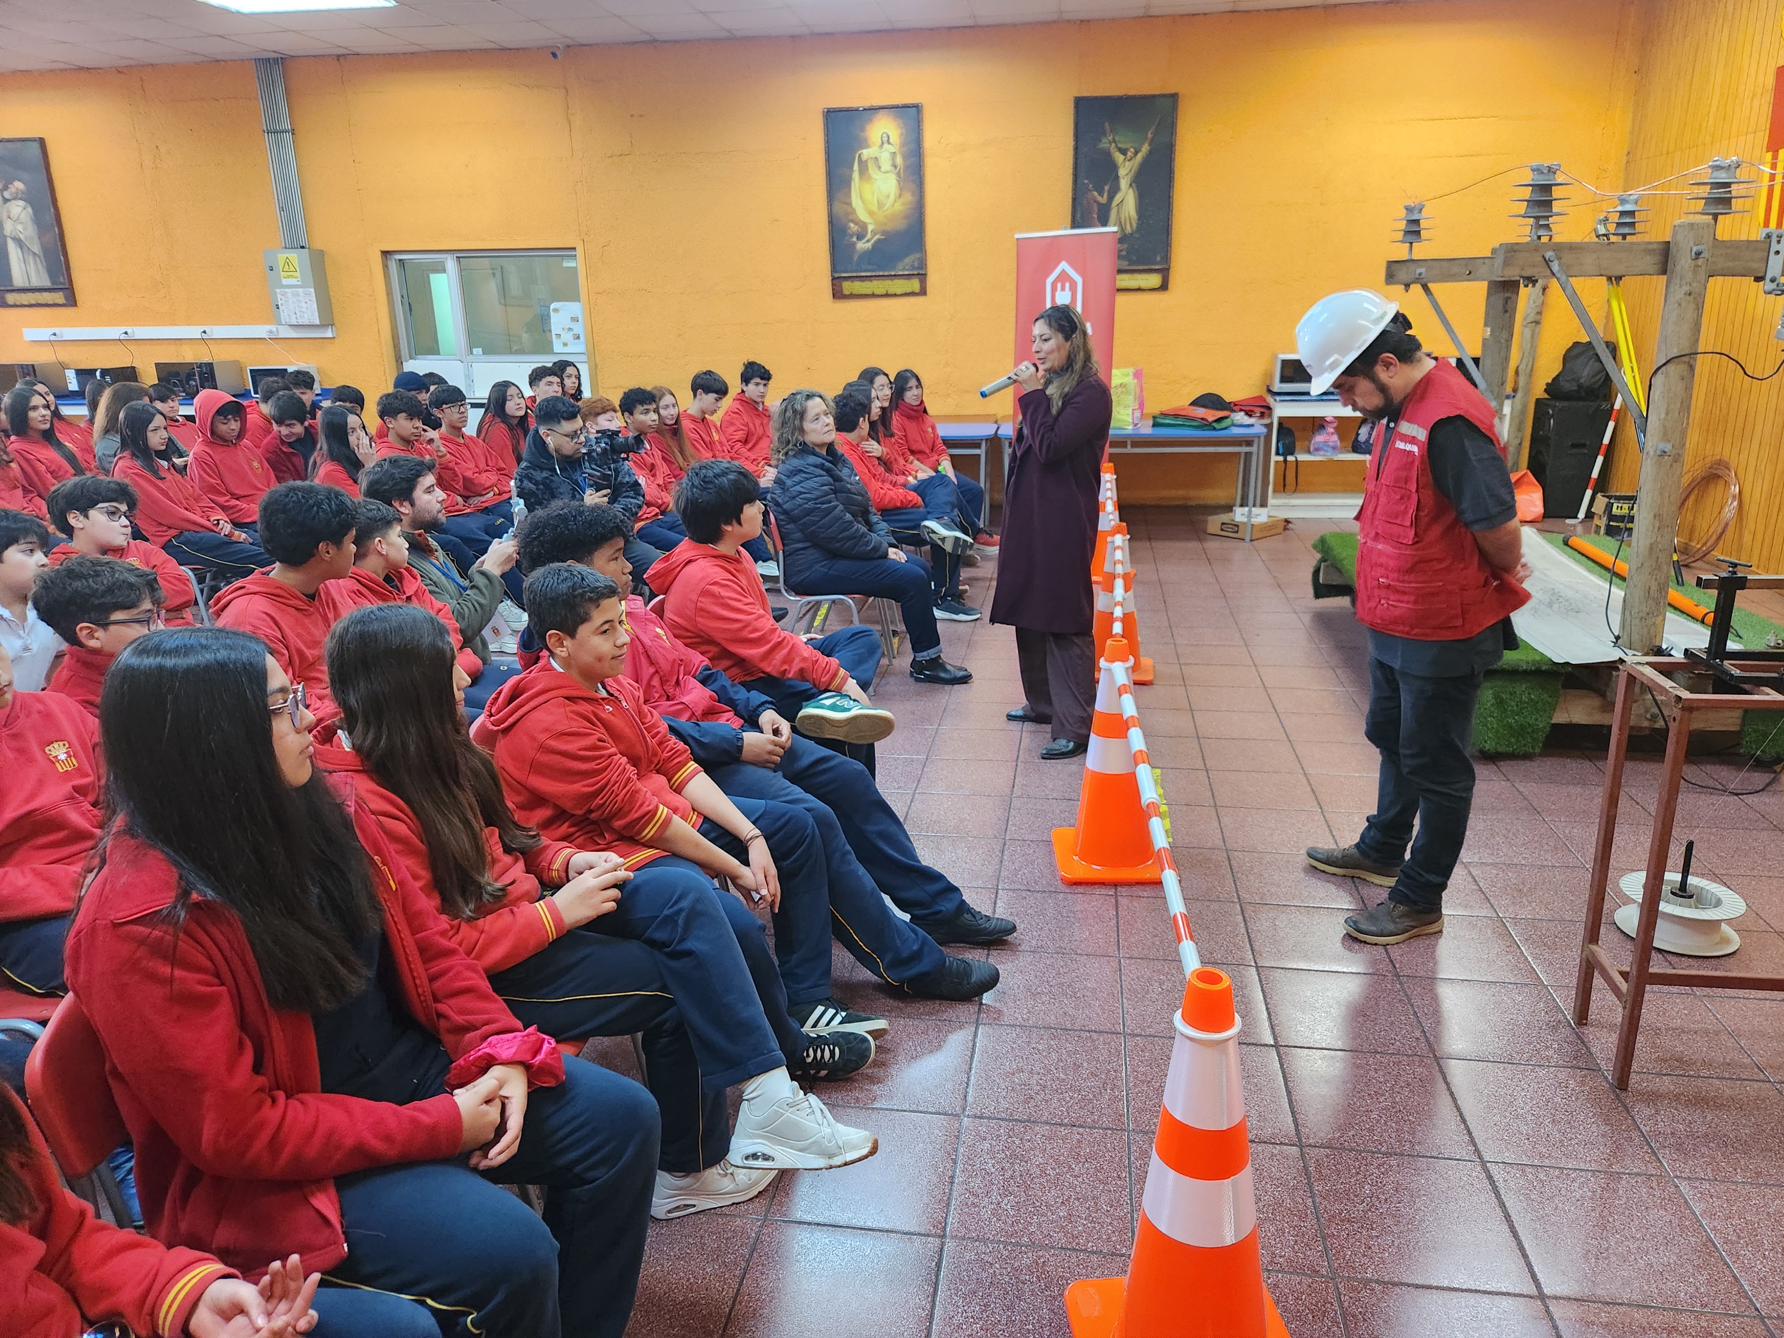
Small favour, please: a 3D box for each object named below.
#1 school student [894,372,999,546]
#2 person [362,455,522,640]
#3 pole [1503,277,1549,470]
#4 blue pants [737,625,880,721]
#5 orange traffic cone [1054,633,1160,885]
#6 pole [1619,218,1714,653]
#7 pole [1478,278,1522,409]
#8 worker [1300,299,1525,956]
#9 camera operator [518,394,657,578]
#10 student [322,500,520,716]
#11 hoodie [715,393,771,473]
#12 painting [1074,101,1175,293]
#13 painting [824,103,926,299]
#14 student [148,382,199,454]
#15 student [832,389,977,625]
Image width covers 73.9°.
[{"bbox_3d":[0.346,-1.343,7.823,0.820,1.210,0.500,7,19,26],"label":"school student"},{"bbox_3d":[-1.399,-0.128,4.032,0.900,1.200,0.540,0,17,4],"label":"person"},{"bbox_3d":[4.214,-1.762,7.882,0.110,1.800,0.110,1,18,9],"label":"pole"},{"bbox_3d":[-0.275,0.162,3.836,0.720,0.640,0.520,1,18,9],"label":"blue pants"},{"bbox_3d":[0.651,0.251,3.521,0.300,0.699,0.300,-1,17,1],"label":"orange traffic cone"},{"bbox_3d":[2.662,-0.651,4.083,0.142,1.684,0.142,-1,17,10],"label":"pole"},{"bbox_3d":[3.059,-1.346,6.104,0.150,1.560,0.150,2,17,9],"label":"pole"},{"bbox_3d":[1.344,-0.130,3.137,0.600,1.665,0.520,1,18,9],"label":"worker"},{"bbox_3d":[-1.236,-0.531,5.184,0.900,1.300,0.560,4,18,17],"label":"camera operator"},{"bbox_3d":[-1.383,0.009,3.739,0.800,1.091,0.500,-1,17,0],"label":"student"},{"bbox_3d":[-0.818,-1.373,7.292,0.460,0.660,0.480,5,18,20],"label":"hoodie"},{"bbox_3d":[1.754,-3.592,8.999,0.765,1.386,0.050,1,18,9],"label":"painting"},{"bbox_3d":[-0.122,-3.775,9.616,0.783,1.454,0.050,2,17,9],"label":"painting"},{"bbox_3d":[-4.457,-1.198,7.688,0.820,1.260,0.500,4,18,17],"label":"student"},{"bbox_3d":[0.041,-0.912,6.464,0.860,1.240,0.520,2,17,9],"label":"student"}]

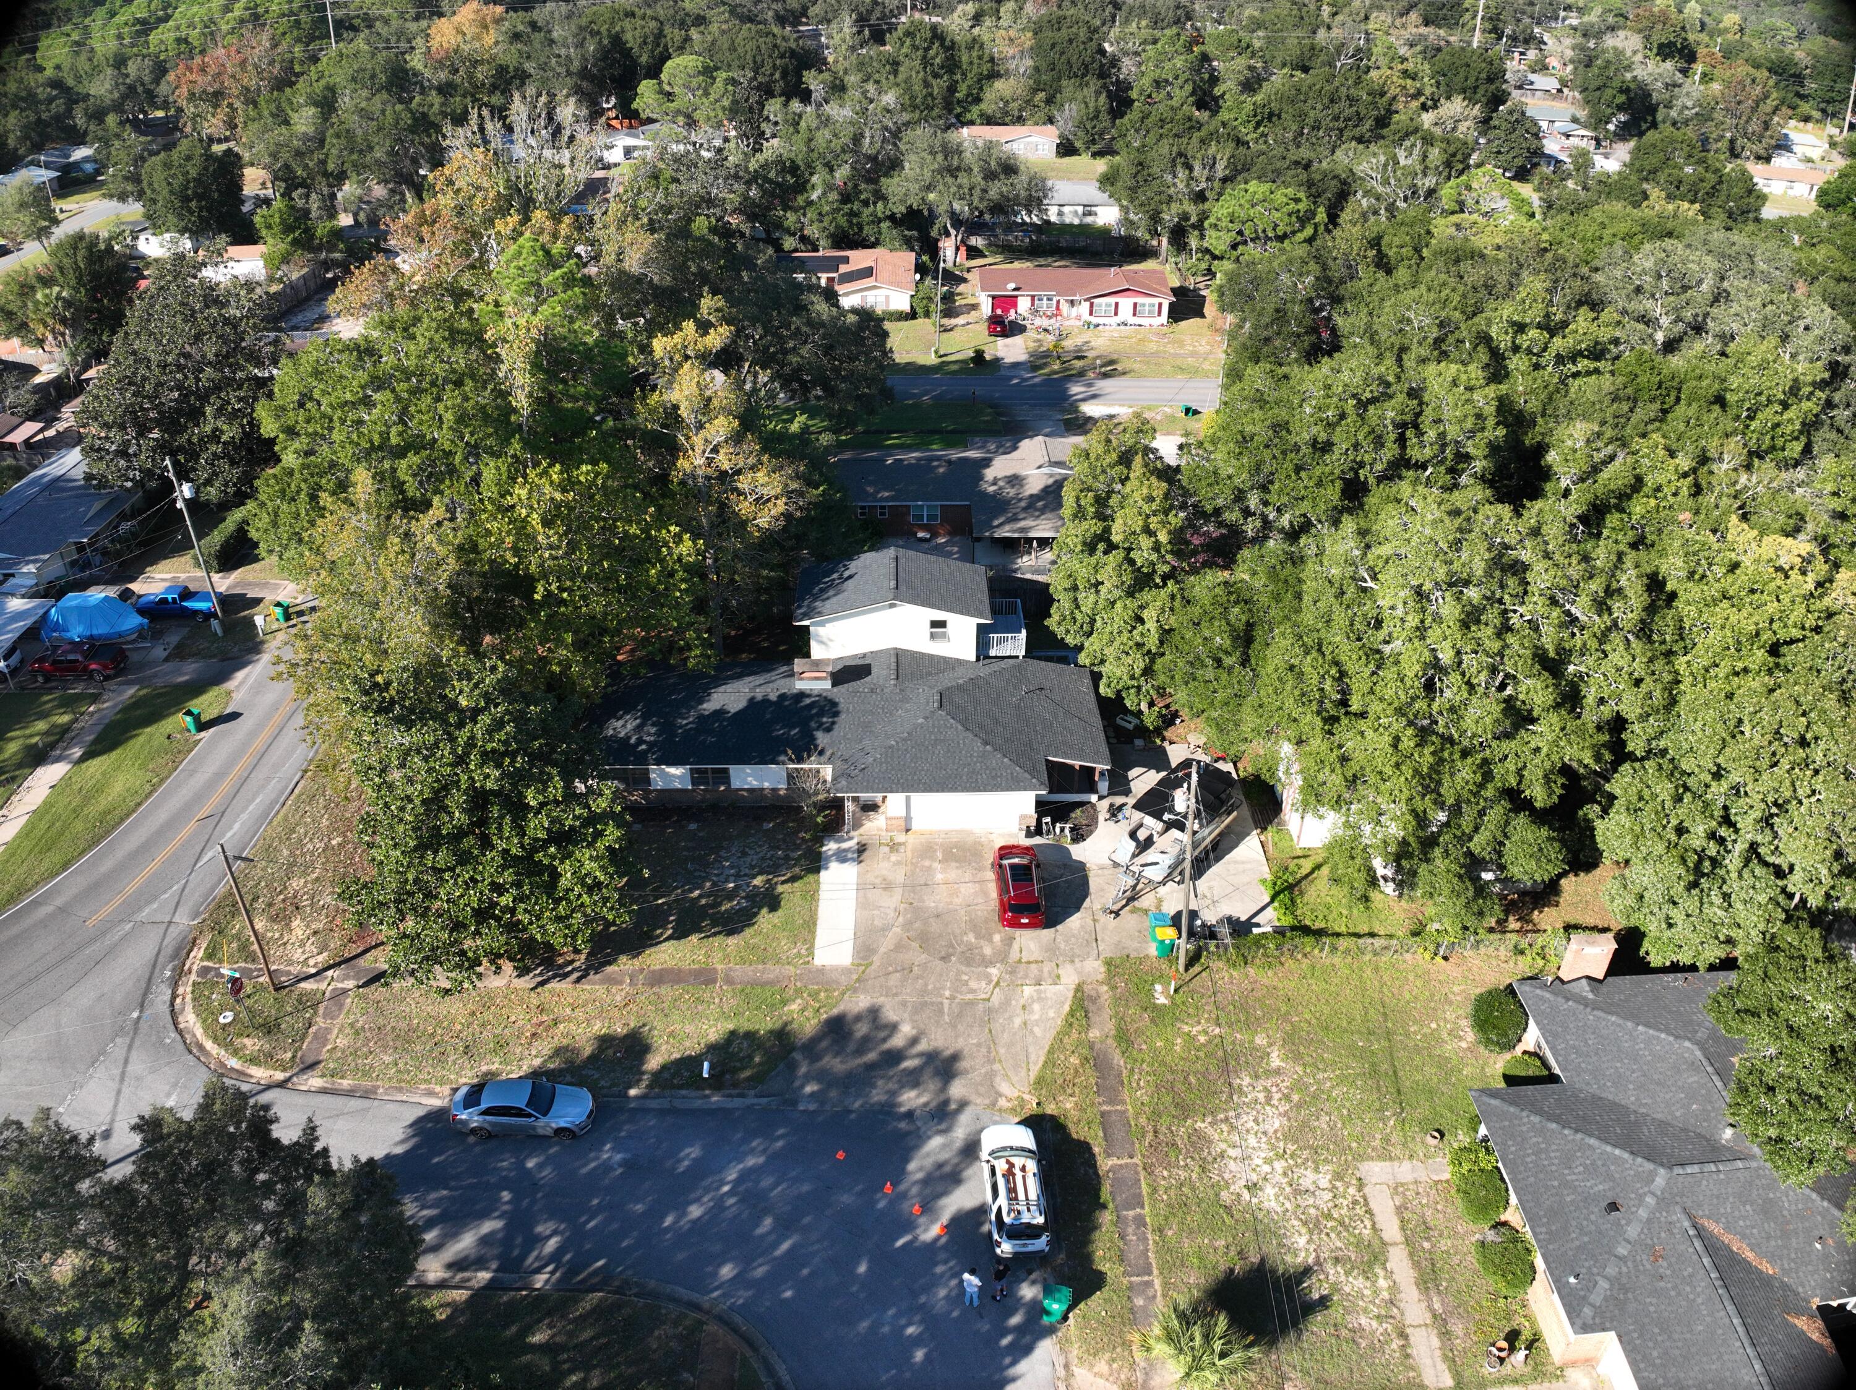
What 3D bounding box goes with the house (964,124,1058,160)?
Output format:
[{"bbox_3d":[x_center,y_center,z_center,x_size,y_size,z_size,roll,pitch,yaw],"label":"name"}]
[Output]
[{"bbox_3d":[12.268,-88.246,204.794,17.000,3.800,12.500,0,32,0],"label":"house"}]

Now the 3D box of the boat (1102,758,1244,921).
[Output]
[{"bbox_3d":[9.950,5.971,53.840,2.600,2.950,8.900,25,40,34],"label":"boat"}]

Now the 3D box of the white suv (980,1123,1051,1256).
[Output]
[{"bbox_3d":[2.646,15.231,40.005,1.830,1.740,4.500,-2,32,-2],"label":"white suv"}]

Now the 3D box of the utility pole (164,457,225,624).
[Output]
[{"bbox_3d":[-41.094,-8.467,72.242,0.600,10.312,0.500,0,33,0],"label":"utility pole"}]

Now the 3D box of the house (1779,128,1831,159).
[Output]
[{"bbox_3d":[164.065,-104.502,243.939,13.000,4.000,9.000,0,32,0],"label":"house"}]

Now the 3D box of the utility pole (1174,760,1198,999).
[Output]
[{"bbox_3d":[9.863,6.759,48.663,0.600,10.480,0.500,-3,33,2],"label":"utility pole"}]

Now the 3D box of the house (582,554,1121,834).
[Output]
[{"bbox_3d":[-4.000,-0.544,63.081,24.800,7.000,15.300,0,33,0],"label":"house"}]

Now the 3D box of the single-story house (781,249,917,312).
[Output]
[{"bbox_3d":[-8.977,-42.334,130.903,15.500,3.900,16.000,0,32,0],"label":"single-story house"}]

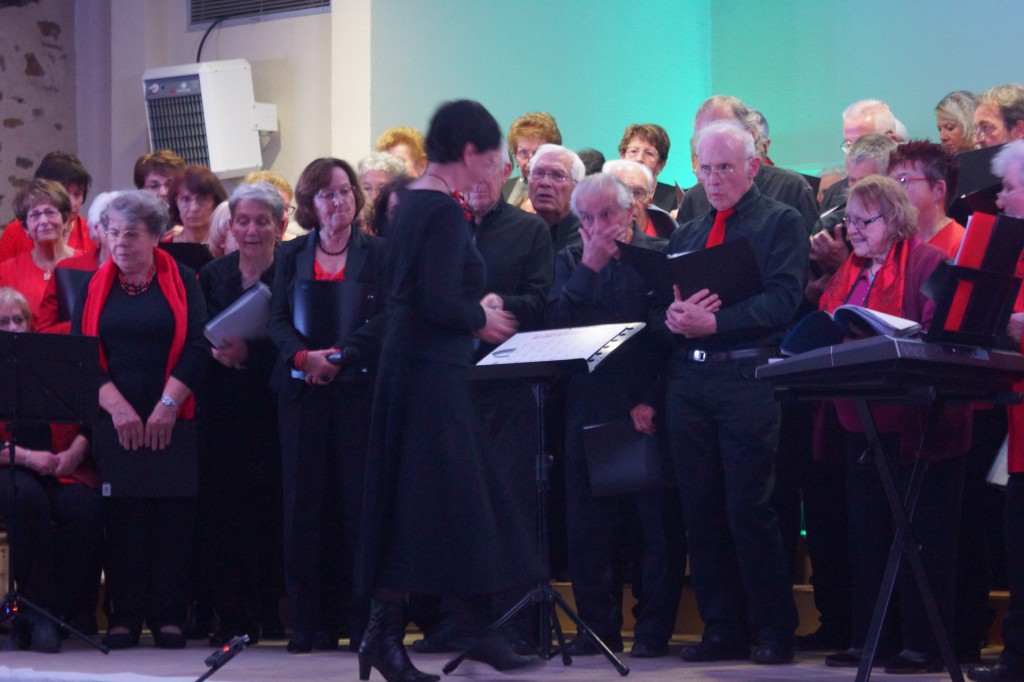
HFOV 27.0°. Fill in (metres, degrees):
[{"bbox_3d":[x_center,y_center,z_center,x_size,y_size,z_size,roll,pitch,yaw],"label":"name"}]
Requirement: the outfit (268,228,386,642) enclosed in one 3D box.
[{"bbox_3d":[-0.623,0.316,7.256,0.460,1.404,0.330,0,-3,-7],"label":"outfit"}]

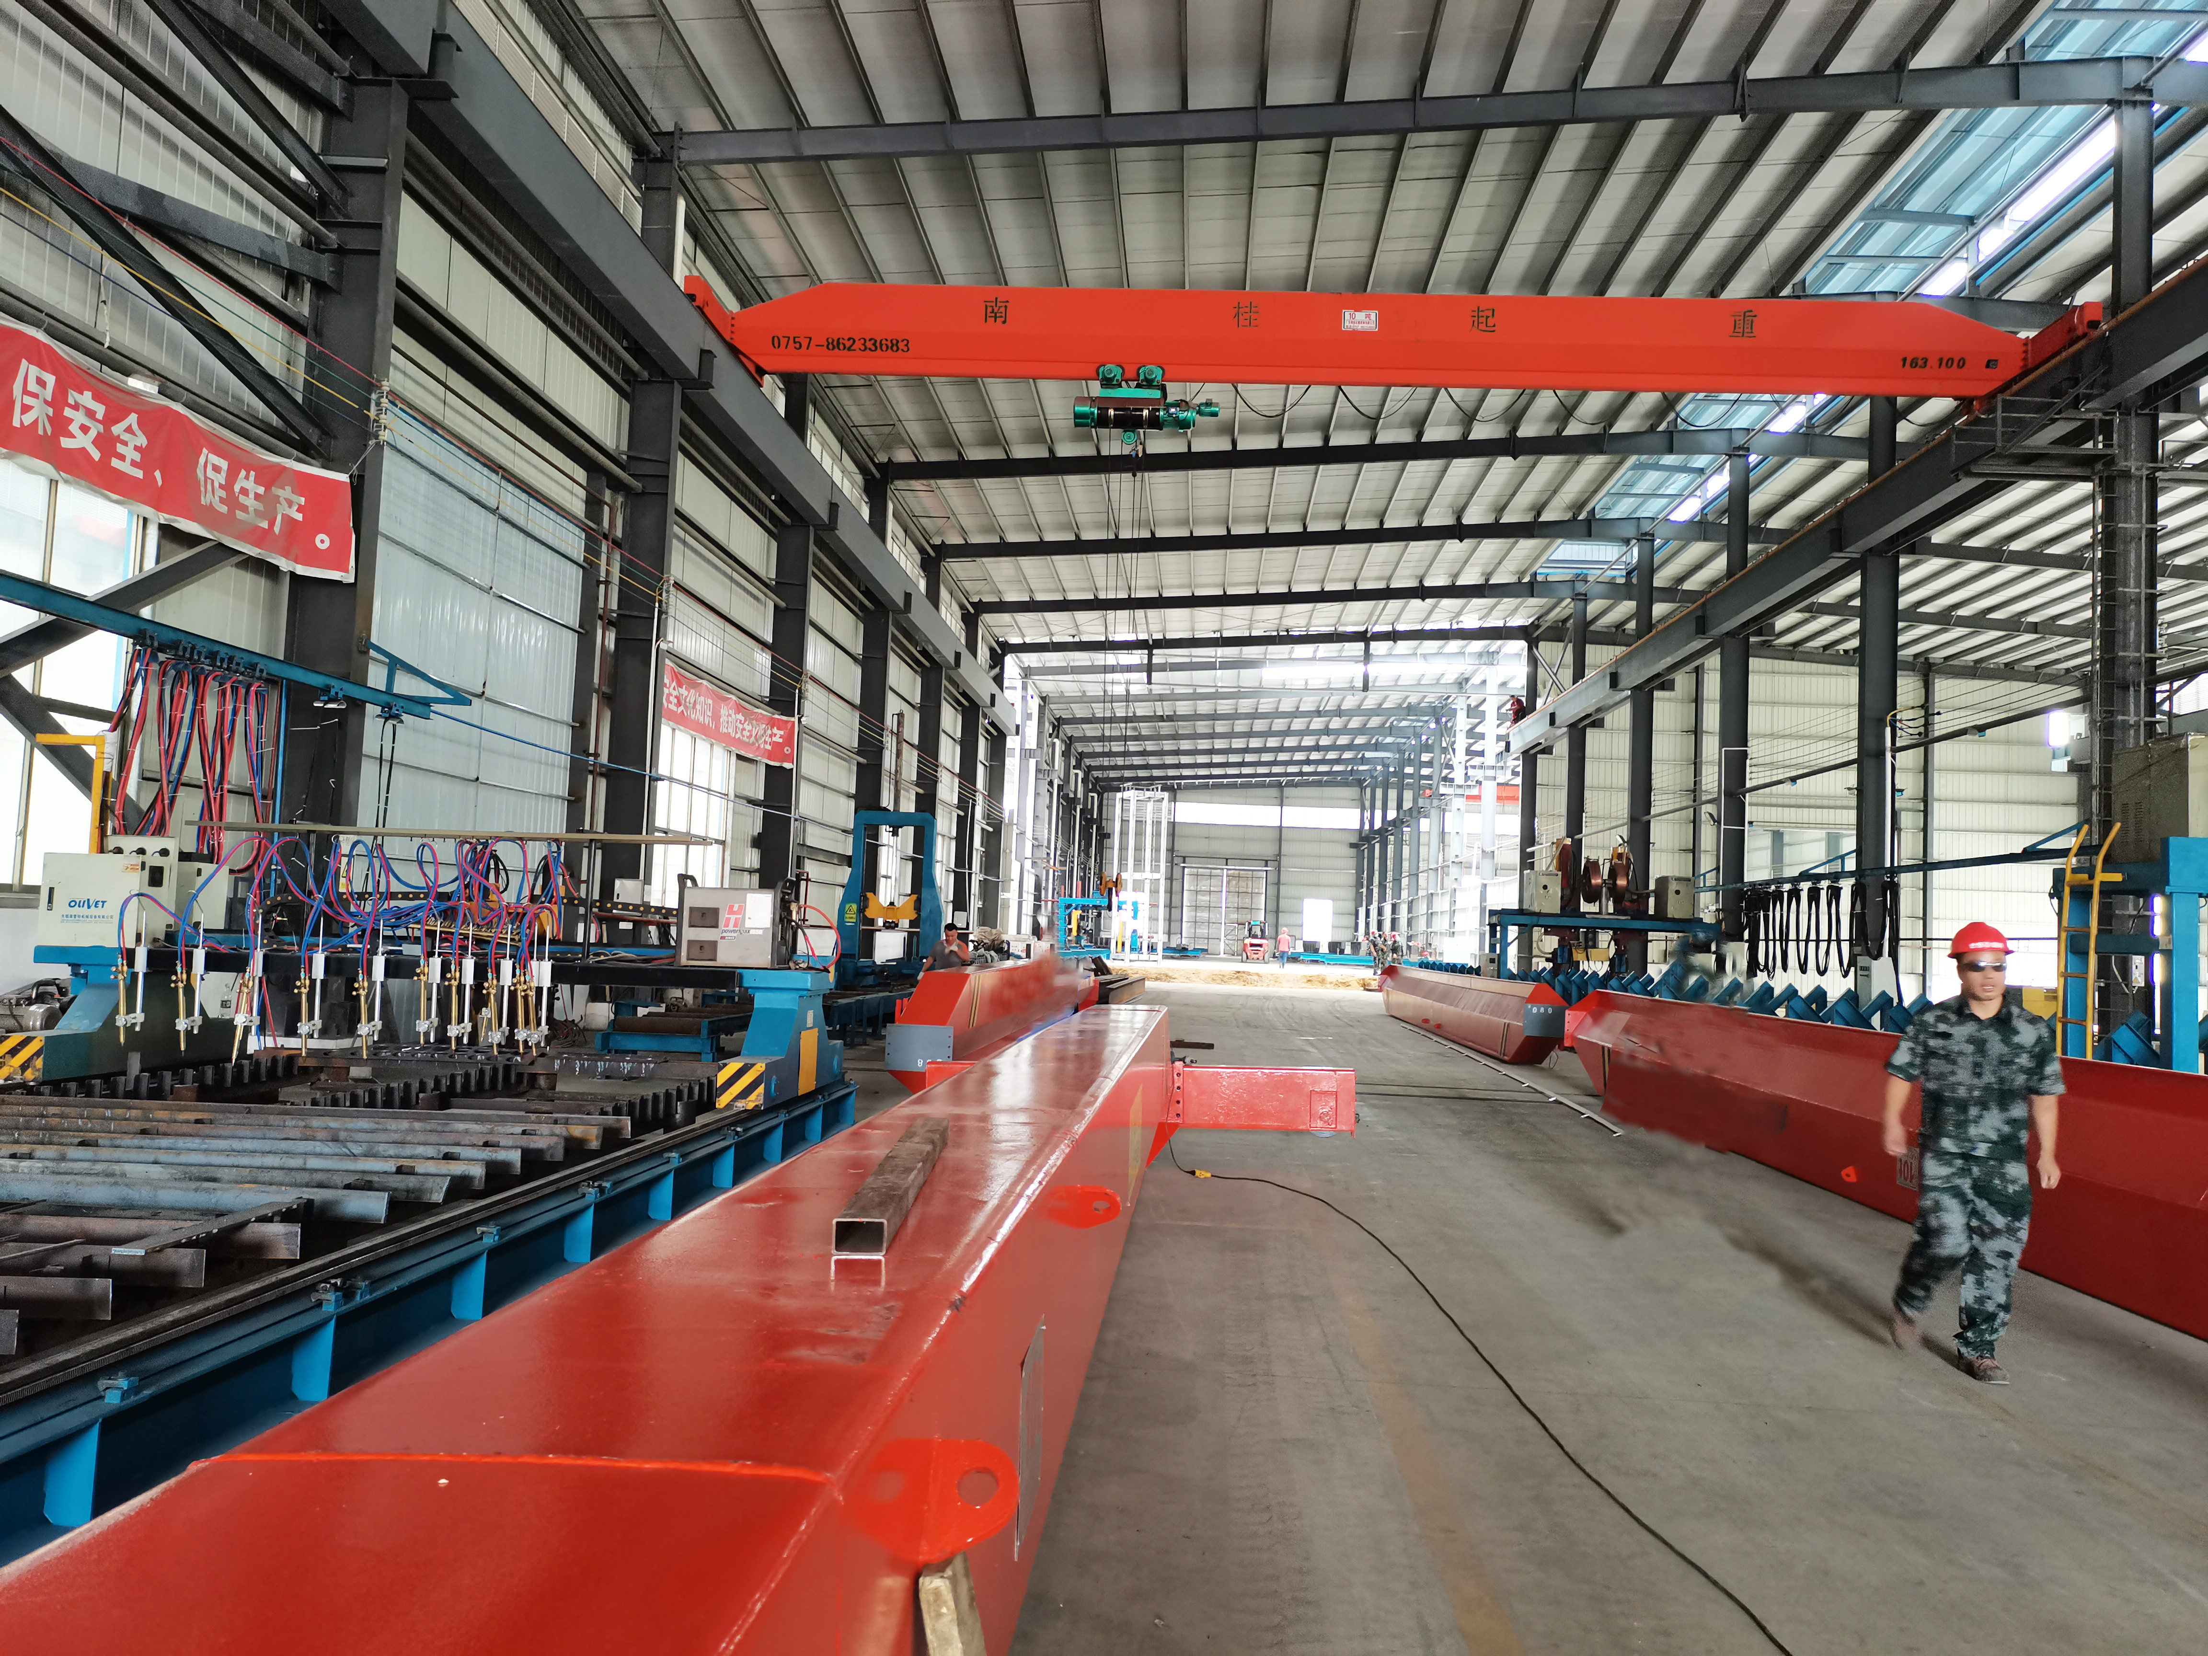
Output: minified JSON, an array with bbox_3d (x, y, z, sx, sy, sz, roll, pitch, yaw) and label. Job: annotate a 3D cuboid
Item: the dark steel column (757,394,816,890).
[{"bbox_3d":[-5.311,-2.470,27.672,0.480,11.140,0.320,2,-4,3],"label":"dark steel column"}]

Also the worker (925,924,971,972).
[{"bbox_3d":[-1.834,1.917,19.349,0.550,1.620,0.420,3,-4,-11],"label":"worker"}]

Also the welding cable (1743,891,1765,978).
[{"bbox_3d":[11.784,1.897,30.050,0.250,1.610,0.600,2,-4,3],"label":"welding cable"}]

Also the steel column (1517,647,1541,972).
[{"bbox_3d":[14.100,-0.295,55.337,0.480,12.040,0.320,2,-4,3],"label":"steel column"}]

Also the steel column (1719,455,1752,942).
[{"bbox_3d":[12.880,-1.746,33.820,0.480,12.040,0.320,2,-4,3],"label":"steel column"}]

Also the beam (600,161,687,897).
[{"bbox_3d":[-5.717,-2.953,20.500,0.480,11.140,0.320,2,-4,3],"label":"beam"}]

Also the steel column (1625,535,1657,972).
[{"bbox_3d":[13.287,-1.262,40.993,0.480,12.040,0.320,2,-4,3],"label":"steel column"}]

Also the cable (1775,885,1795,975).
[{"bbox_3d":[11.696,1.800,28.502,0.250,1.520,0.600,2,-4,3],"label":"cable"}]

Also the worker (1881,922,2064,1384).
[{"bbox_3d":[3.389,1.235,6.471,0.640,1.750,0.520,1,-4,16],"label":"worker"}]

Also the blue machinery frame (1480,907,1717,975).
[{"bbox_3d":[9.673,2.904,32.384,4.110,2.310,1.250,2,-4,3],"label":"blue machinery frame"}]

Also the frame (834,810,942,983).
[{"bbox_3d":[-3.310,1.409,25.993,1.540,3.360,0.800,2,-4,3],"label":"frame"}]

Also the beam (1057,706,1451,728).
[{"bbox_3d":[6.937,-5.170,77.253,18.200,0.450,0.250,-1,-4,3],"label":"beam"}]

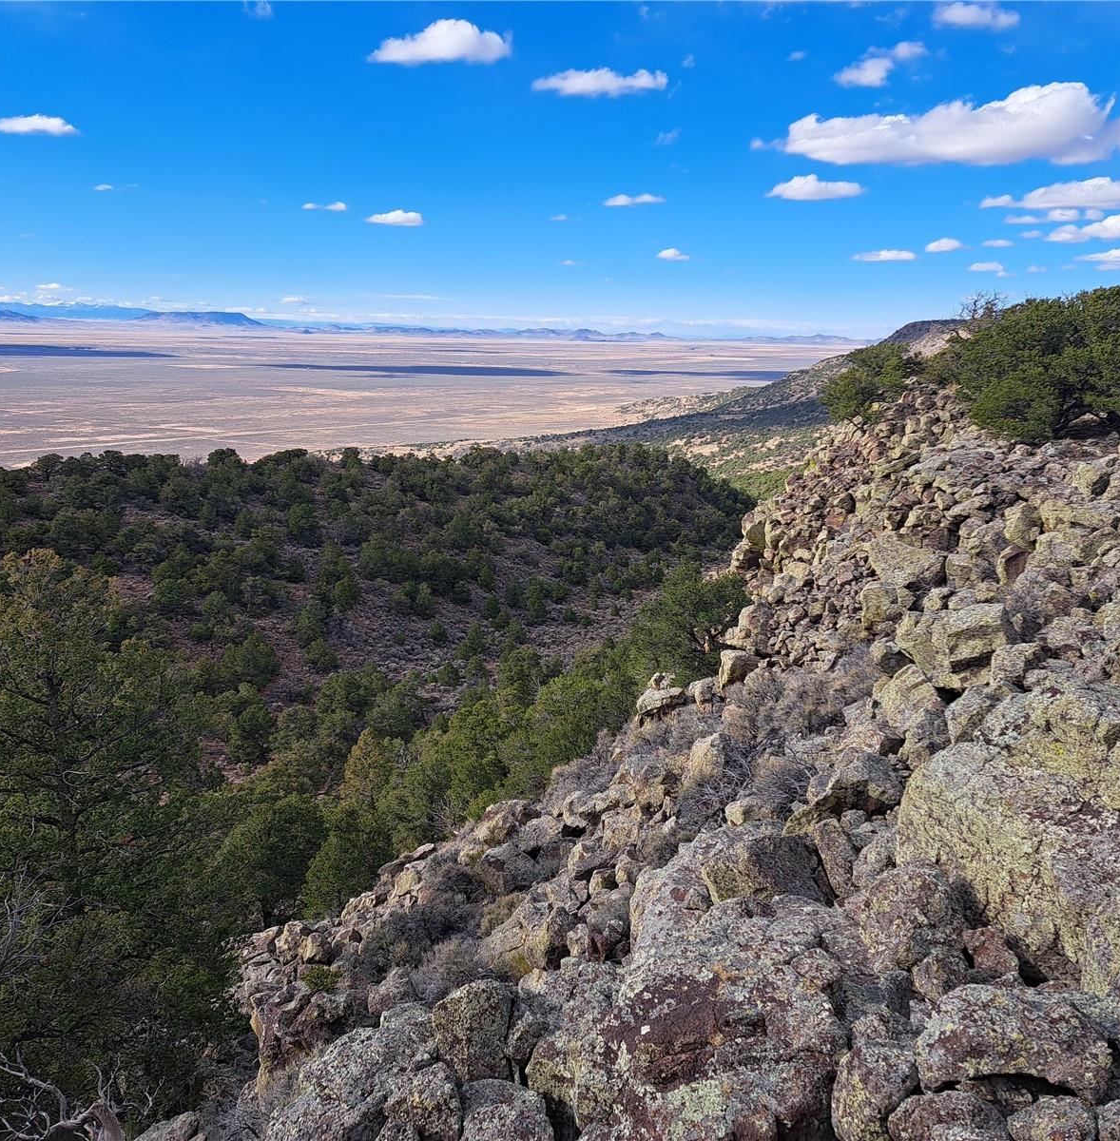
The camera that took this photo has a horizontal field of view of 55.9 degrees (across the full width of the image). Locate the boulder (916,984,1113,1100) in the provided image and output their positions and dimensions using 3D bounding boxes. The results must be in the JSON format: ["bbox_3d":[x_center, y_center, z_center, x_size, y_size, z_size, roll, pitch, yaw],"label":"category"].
[{"bbox_3d":[1.271,1.320,2.950,0.500,0.240,0.330,5,13,14],"label":"boulder"}]

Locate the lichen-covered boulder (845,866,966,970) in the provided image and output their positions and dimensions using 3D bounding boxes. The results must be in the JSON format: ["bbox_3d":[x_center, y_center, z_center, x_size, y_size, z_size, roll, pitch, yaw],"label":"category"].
[{"bbox_3d":[1.203,1.203,3.650,0.410,0.330,0.360,4,13,11],"label":"lichen-covered boulder"}]

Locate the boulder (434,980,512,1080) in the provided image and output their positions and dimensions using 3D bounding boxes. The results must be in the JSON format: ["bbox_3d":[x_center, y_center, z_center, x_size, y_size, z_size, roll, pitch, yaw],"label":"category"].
[{"bbox_3d":[-0.286,1.508,3.450,0.270,0.300,0.260,1,13,-2],"label":"boulder"}]

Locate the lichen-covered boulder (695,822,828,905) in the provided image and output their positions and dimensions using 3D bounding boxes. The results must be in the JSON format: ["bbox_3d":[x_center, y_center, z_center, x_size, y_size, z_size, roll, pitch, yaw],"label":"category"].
[{"bbox_3d":[0.812,1.180,4.250,0.510,0.280,0.370,3,13,6],"label":"lichen-covered boulder"}]

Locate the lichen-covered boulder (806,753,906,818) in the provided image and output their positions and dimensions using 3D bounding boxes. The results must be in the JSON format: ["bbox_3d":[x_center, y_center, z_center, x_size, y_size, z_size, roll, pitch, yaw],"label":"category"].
[{"bbox_3d":[1.434,1.037,5.100,0.460,0.280,0.380,3,13,9],"label":"lichen-covered boulder"}]

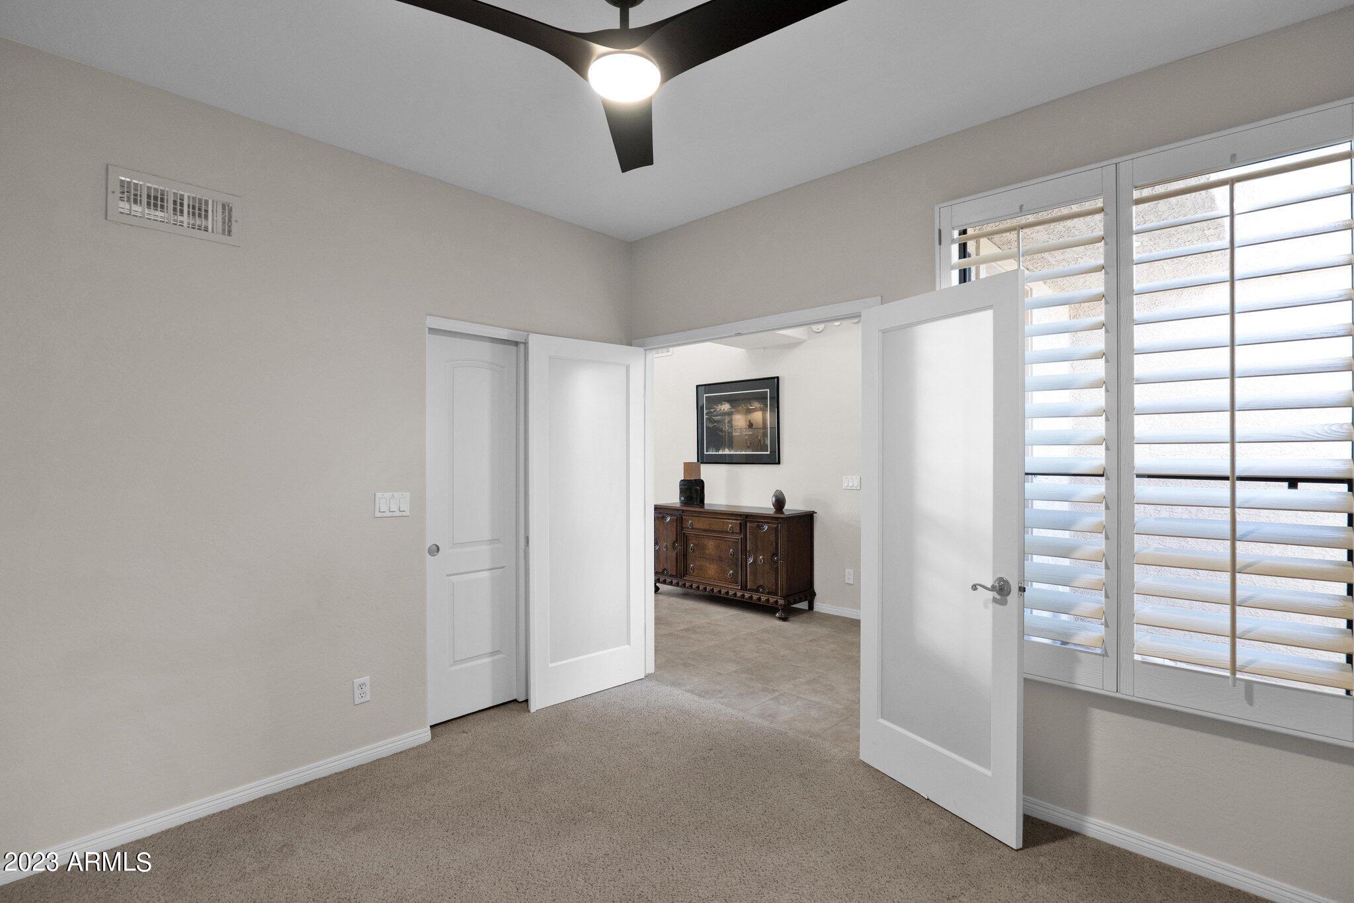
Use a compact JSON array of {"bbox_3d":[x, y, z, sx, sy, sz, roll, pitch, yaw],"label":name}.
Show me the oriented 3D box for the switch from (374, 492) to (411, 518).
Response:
[{"bbox_3d":[-1.326,0.252,2.814,0.012,0.114,0.160,0,0,45],"label":"switch"}]

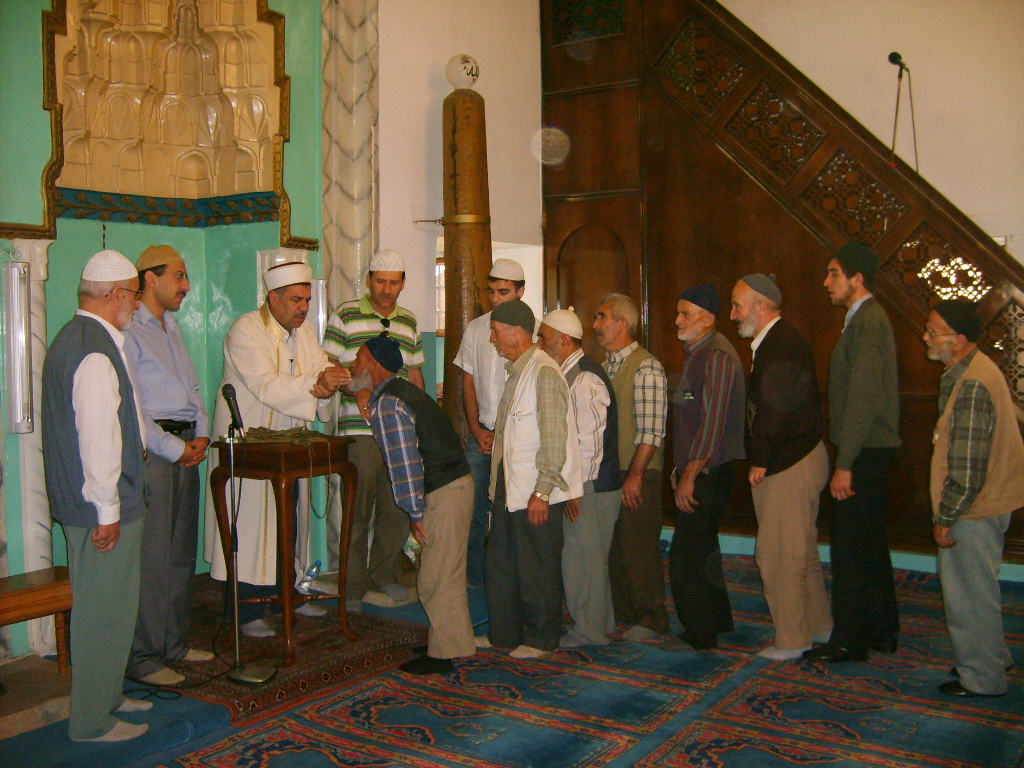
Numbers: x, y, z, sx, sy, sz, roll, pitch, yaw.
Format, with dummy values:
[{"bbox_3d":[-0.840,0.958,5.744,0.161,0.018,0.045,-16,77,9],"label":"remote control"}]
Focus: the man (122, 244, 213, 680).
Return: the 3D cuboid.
[{"bbox_3d":[-1.461,0.312,4.366,0.420,1.783,0.500,0,3,6],"label":"man"}]

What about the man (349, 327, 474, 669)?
[{"bbox_3d":[-0.426,0.487,4.446,0.600,1.401,0.500,0,3,18],"label":"man"}]

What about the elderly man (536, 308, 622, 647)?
[{"bbox_3d":[0.303,0.418,4.683,0.400,1.498,0.500,-1,3,3],"label":"elderly man"}]

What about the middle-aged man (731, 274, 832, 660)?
[{"bbox_3d":[1.182,0.348,4.460,0.420,1.624,0.500,0,3,6],"label":"middle-aged man"}]

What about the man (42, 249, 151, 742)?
[{"bbox_3d":[-1.485,0.378,3.664,0.380,1.692,0.500,-2,3,-30],"label":"man"}]

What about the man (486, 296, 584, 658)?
[{"bbox_3d":[0.083,0.402,4.493,0.400,1.532,0.500,-1,3,-15],"label":"man"}]

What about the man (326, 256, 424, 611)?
[{"bbox_3d":[-0.714,0.227,5.273,0.530,1.814,0.360,-1,3,-16],"label":"man"}]

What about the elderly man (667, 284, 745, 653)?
[{"bbox_3d":[0.853,0.361,4.586,0.360,1.590,0.480,-1,3,-6],"label":"elderly man"}]

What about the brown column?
[{"bbox_3d":[-0.264,-0.362,6.078,0.280,2.734,0.280,-1,3,0],"label":"brown column"}]

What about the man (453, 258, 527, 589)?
[{"bbox_3d":[-0.068,0.223,5.576,0.520,1.810,0.360,0,3,16],"label":"man"}]

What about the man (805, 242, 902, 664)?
[{"bbox_3d":[1.486,0.280,4.457,0.430,1.768,0.500,0,3,14],"label":"man"}]

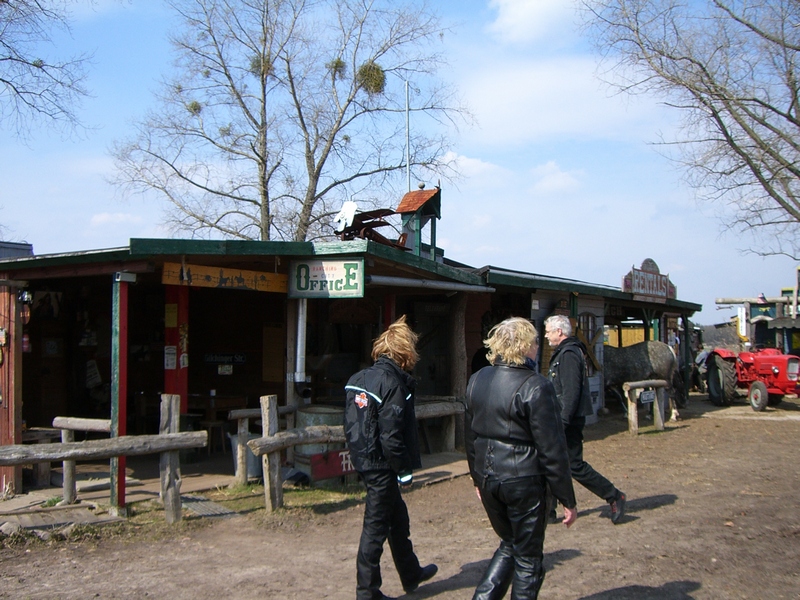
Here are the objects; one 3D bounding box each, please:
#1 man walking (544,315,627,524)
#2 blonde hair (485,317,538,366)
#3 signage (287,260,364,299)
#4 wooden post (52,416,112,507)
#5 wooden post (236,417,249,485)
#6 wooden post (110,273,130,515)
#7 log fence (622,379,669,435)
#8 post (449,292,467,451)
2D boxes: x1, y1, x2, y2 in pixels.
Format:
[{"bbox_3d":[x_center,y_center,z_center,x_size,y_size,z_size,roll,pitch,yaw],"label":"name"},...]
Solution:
[{"bbox_3d":[1.565,1.014,7.450,0.680,1.760,0.520,0,-2,-5],"label":"man walking"},{"bbox_3d":[0.578,0.215,4.550,0.250,0.260,0.240,-1,-3,30],"label":"blonde hair"},{"bbox_3d":[-0.745,-0.215,8.900,0.910,0.400,0.050,-1,-3,29],"label":"signage"},{"bbox_3d":[-2.954,1.498,8.170,0.700,0.800,0.140,-1,-3,27],"label":"wooden post"},{"bbox_3d":[-1.677,1.613,9.350,0.110,0.760,0.110,0,-2,0],"label":"wooden post"},{"bbox_3d":[-2.505,0.838,7.870,0.100,2.150,0.100,-2,-3,33],"label":"wooden post"},{"bbox_3d":[4.053,1.758,14.500,1.300,0.850,0.170,2,-3,-44],"label":"log fence"},{"bbox_3d":[0.766,0.953,11.700,0.210,2.120,0.210,-1,-3,32],"label":"post"}]

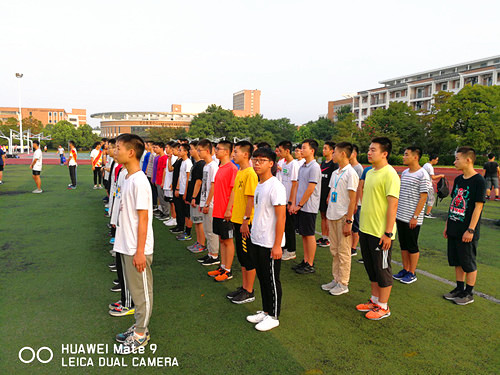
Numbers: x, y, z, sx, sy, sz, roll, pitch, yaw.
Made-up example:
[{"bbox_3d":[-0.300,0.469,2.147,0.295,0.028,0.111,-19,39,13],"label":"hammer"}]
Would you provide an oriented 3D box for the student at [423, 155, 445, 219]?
[{"bbox_3d":[4.550,-0.040,9.650,0.500,1.580,0.460,3,6,18],"label":"student"}]

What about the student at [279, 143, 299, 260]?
[{"bbox_3d":[0.588,0.193,5.730,0.350,1.755,0.480,-1,6,-22],"label":"student"}]

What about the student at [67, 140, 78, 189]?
[{"bbox_3d":[-6.617,-0.855,14.538,0.380,1.781,0.500,-1,6,-22],"label":"student"}]

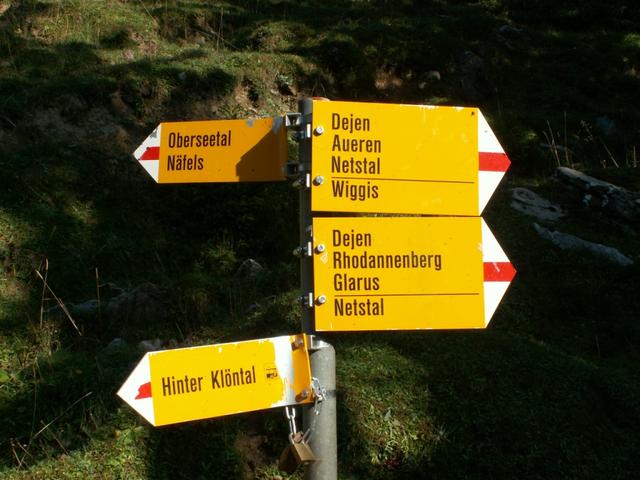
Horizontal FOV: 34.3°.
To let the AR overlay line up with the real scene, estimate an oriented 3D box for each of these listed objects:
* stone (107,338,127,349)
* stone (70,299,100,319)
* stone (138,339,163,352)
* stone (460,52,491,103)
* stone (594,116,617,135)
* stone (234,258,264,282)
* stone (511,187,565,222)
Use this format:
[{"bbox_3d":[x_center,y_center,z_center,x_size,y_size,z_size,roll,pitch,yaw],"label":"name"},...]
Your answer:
[{"bbox_3d":[-1.042,0.532,5.300,0.102,0.059,0.085,-1,-2,0],"label":"stone"},{"bbox_3d":[-1.280,0.374,5.650,0.164,0.109,0.120,-1,-2,0],"label":"stone"},{"bbox_3d":[-0.868,0.543,5.300,0.123,0.081,0.100,-1,-2,0],"label":"stone"},{"bbox_3d":[1.328,-1.405,8.900,0.275,0.425,0.300,-1,-2,0],"label":"stone"},{"bbox_3d":[2.178,-0.866,7.900,0.168,0.153,0.150,-1,-2,0],"label":"stone"},{"bbox_3d":[-0.409,0.171,6.000,0.174,0.127,0.150,-1,-2,0],"label":"stone"},{"bbox_3d":[1.407,-0.230,6.700,0.349,0.214,0.260,-1,-2,0],"label":"stone"}]

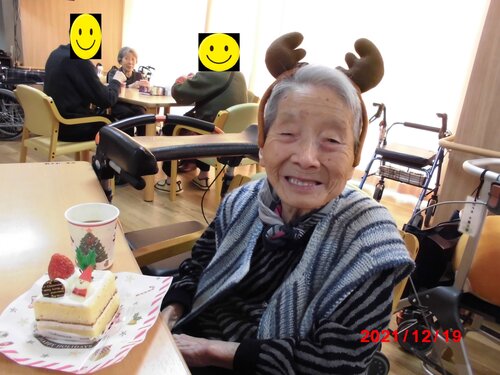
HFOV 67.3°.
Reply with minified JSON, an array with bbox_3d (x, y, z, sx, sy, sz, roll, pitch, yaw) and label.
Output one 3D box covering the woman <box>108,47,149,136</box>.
[{"bbox_3d":[-1.181,-0.817,3.764,0.700,1.130,0.460,19,22,38],"label":"woman"}]

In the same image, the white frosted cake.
[{"bbox_3d":[-0.191,0.113,0.420,0.065,0.078,0.068,6,17,1],"label":"white frosted cake"}]

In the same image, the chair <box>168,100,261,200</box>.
[{"bbox_3d":[-0.213,-0.257,2.864,0.510,0.770,0.540,17,20,32],"label":"chair"}]

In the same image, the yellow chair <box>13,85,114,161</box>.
[{"bbox_3d":[-1.350,-0.332,2.737,0.540,0.770,0.510,19,21,37],"label":"yellow chair"}]

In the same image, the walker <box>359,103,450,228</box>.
[{"bbox_3d":[1.165,-0.190,2.922,0.590,0.870,0.590,-6,20,-33],"label":"walker"}]

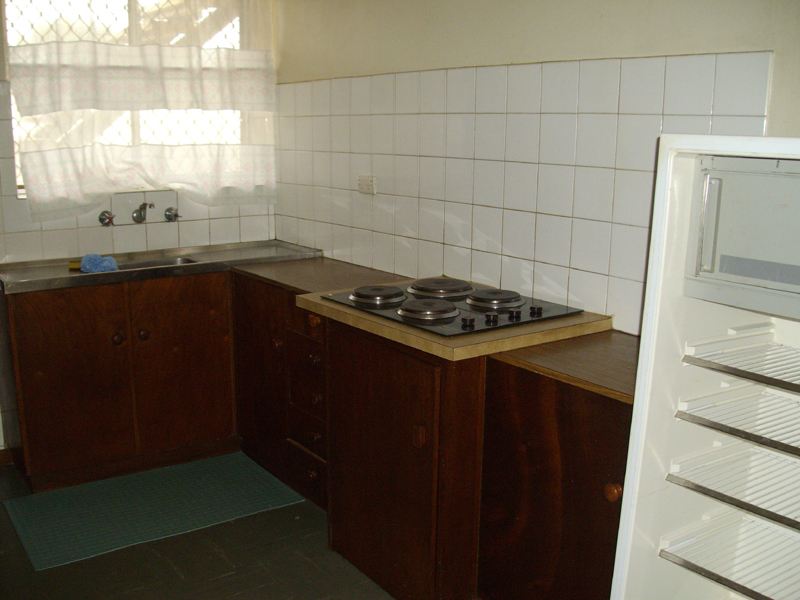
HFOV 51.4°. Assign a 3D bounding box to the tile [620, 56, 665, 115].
[{"bbox_3d":[0.661,-0.581,2.261,0.010,0.152,0.152,-8,14,-35],"label":"tile"}]

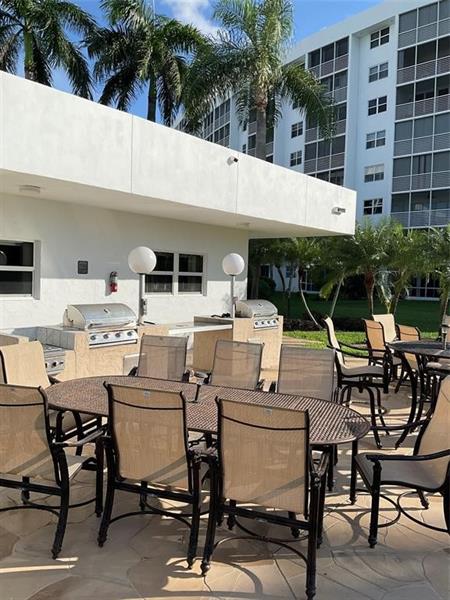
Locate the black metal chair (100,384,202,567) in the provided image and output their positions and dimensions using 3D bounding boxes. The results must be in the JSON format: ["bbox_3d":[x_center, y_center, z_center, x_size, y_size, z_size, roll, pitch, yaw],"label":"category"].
[{"bbox_3d":[-0.362,0.989,3.156,0.610,0.990,0.660,3,3,21],"label":"black metal chair"}]

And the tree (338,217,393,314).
[{"bbox_3d":[4.861,-0.893,17.272,2.000,3.800,2.000,3,3,22],"label":"tree"}]

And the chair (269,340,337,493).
[{"bbox_3d":[0.659,0.965,4.335,0.610,0.990,0.670,2,3,20],"label":"chair"}]

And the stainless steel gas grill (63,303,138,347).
[{"bbox_3d":[-1.660,0.320,6.790,0.600,0.550,0.800,4,3,40],"label":"stainless steel gas grill"}]

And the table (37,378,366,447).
[{"bbox_3d":[-0.255,1.105,3.662,2.440,0.720,1.150,3,3,24],"label":"table"}]

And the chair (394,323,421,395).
[{"bbox_3d":[2.877,0.889,7.442,0.670,0.990,0.610,1,3,-20],"label":"chair"}]

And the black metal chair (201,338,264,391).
[{"bbox_3d":[0.055,0.936,4.625,0.610,0.990,0.670,3,3,23],"label":"black metal chair"}]

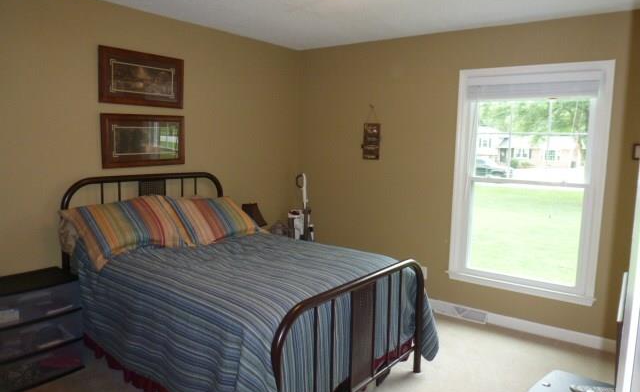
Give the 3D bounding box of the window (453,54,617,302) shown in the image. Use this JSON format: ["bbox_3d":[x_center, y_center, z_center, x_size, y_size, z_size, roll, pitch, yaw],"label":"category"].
[{"bbox_3d":[1.618,-0.110,3.529,1.115,1.788,0.110,6,10,34],"label":"window"}]

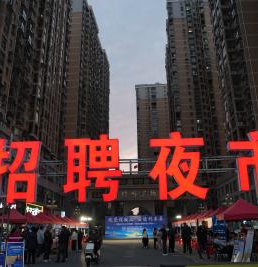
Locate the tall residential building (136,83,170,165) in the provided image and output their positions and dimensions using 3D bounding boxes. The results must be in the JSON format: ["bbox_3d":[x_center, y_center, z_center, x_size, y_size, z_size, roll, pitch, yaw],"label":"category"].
[{"bbox_3d":[17.950,15.010,191.450,24.000,97.000,19.000,-1,-19,1],"label":"tall residential building"}]

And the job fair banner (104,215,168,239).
[{"bbox_3d":[1.130,15.060,46.620,10.000,3.540,0.200,-1,-19,1],"label":"job fair banner"}]

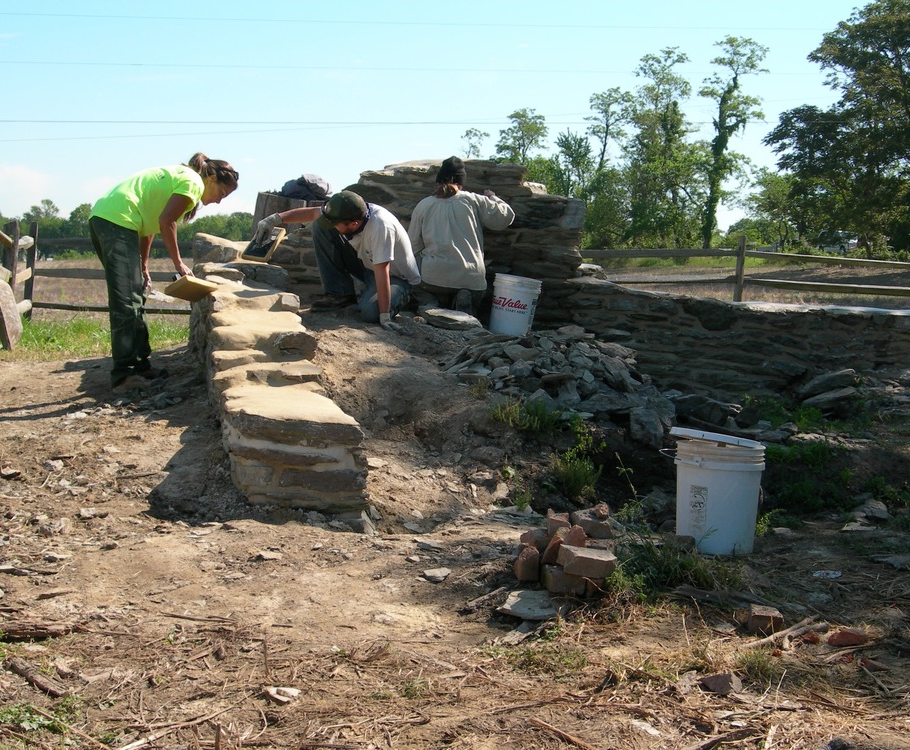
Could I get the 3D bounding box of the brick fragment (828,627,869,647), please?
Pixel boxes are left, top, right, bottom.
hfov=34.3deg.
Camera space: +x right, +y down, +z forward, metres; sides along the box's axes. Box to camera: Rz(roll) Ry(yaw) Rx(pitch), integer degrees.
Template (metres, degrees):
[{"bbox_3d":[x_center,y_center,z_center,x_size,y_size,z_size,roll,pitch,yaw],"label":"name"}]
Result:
[{"bbox_3d":[1.059,0.703,3.970,0.108,0.048,0.078,2,5,0],"label":"brick fragment"}]

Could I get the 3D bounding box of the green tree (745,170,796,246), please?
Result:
[{"bbox_3d":[19.395,-10.110,90.000,3.400,5.000,3.400,3,5,11],"label":"green tree"}]

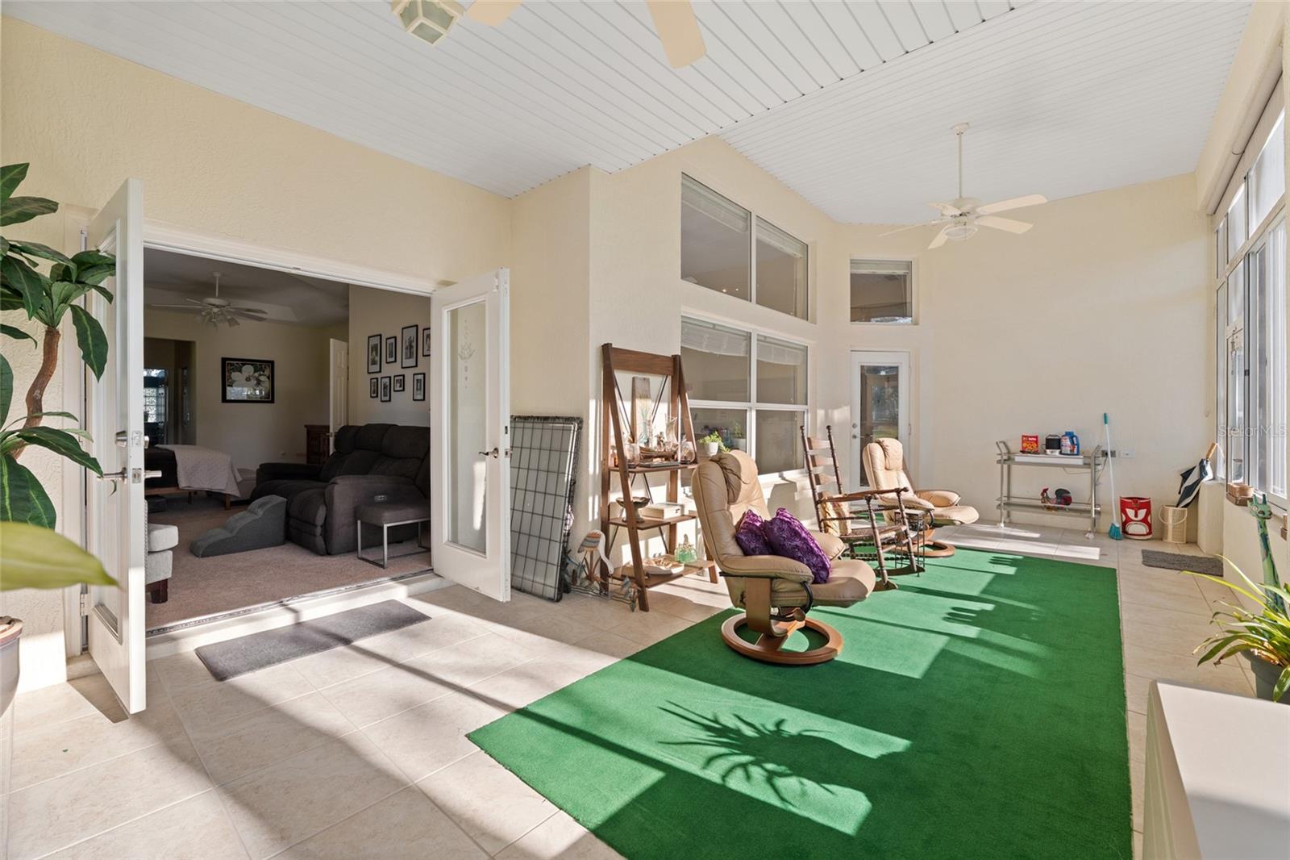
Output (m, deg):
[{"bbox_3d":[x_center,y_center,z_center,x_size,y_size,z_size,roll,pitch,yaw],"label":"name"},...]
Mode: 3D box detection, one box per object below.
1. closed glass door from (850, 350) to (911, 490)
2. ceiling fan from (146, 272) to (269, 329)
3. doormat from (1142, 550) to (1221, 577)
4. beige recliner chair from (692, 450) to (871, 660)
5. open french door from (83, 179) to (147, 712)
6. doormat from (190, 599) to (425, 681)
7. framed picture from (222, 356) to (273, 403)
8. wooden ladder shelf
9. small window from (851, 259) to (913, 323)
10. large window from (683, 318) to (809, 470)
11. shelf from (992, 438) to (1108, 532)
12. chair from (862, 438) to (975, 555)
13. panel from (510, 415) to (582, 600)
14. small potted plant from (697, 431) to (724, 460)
[{"bbox_3d":[3.139,-0.043,6.682,0.790,2.040,0.050,0,1,-2],"label":"closed glass door"},{"bbox_3d":[-5.716,-1.736,6.700,1.280,0.740,1.300,0,0,42],"label":"ceiling fan"},{"bbox_3d":[4.610,1.134,4.299,0.510,0.012,0.700,1,2,43],"label":"doormat"},{"bbox_3d":[0.752,0.642,2.729,0.840,1.000,0.780,0,0,37],"label":"beige recliner chair"},{"bbox_3d":[-2.285,0.045,2.155,0.855,2.020,0.045,0,0,35],"label":"open french door"},{"bbox_3d":[-1.846,1.149,2.859,0.540,0.012,1.000,0,0,42],"label":"doormat"},{"bbox_3d":[-6.986,-0.855,8.831,0.030,0.780,0.750,0,0,42],"label":"framed picture"},{"bbox_3d":[0.107,0.275,3.626,0.450,1.760,0.790,1,2,43],"label":"wooden ladder shelf"},{"bbox_3d":[3.085,-1.801,6.520,0.840,0.830,0.080,0,0,-3],"label":"small window"},{"bbox_3d":[1.138,-0.238,5.105,0.080,1.480,2.450,0,0,42],"label":"large window"},{"bbox_3d":[4.449,0.633,5.535,0.890,0.960,0.380,1,2,43],"label":"shelf"},{"bbox_3d":[2.583,0.616,4.720,0.820,1.030,0.790,1,2,43],"label":"chair"},{"bbox_3d":[-0.779,0.537,3.746,0.810,1.260,0.090,1,-7,43],"label":"panel"},{"bbox_3d":[0.570,0.117,4.300,0.180,0.220,0.190,1,2,43],"label":"small potted plant"}]

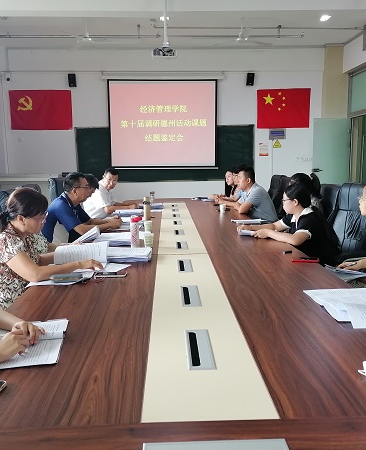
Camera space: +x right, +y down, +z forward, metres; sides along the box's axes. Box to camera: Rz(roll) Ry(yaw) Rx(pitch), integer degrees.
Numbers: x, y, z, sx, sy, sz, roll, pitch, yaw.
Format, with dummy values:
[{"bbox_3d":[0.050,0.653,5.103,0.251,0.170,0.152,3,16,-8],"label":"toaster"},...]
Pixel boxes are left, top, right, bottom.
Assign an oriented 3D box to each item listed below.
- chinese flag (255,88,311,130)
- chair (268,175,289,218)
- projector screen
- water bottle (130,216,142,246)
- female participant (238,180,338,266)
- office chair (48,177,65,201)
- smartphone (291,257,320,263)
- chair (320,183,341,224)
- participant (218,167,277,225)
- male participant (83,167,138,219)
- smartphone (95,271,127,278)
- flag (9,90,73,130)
[{"bbox_3d":[2.209,-2.544,10.236,1.200,0.880,0.030,-1,9,-2],"label":"chinese flag"},{"bbox_3d":[1.084,-0.004,5.792,0.700,1.190,0.640,-1,8,-2],"label":"chair"},{"bbox_3d":[-0.438,-2.188,10.187,2.360,1.900,0.050,-1,8,-2],"label":"projector screen"},{"bbox_3d":[-0.320,0.064,3.142,0.068,0.236,0.066,-1,9,-2],"label":"water bottle"},{"bbox_3d":[0.800,0.256,3.543,0.780,1.230,0.520,-1,9,-2],"label":"female participant"},{"bbox_3d":[-0.984,0.146,4.585,0.720,1.150,0.660,-1,9,-2],"label":"office chair"},{"bbox_3d":[0.753,0.216,2.860,0.160,0.011,0.077,-1,9,-2],"label":"smartphone"},{"bbox_3d":[1.186,0.153,4.807,0.700,1.150,0.640,-1,8,-2],"label":"chair"},{"bbox_3d":[0.728,0.012,5.041,0.800,1.270,0.550,-1,9,-2],"label":"participant"},{"bbox_3d":[-0.989,-0.091,6.117,0.720,1.310,0.520,0,8,5],"label":"male participant"},{"bbox_3d":[-0.386,0.271,2.521,0.160,0.010,0.077,-1,9,-2],"label":"smartphone"},{"bbox_3d":[-3.033,-2.454,10.031,1.360,0.880,0.030,-1,9,-2],"label":"flag"}]

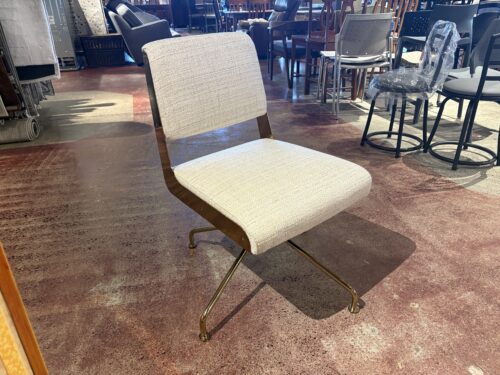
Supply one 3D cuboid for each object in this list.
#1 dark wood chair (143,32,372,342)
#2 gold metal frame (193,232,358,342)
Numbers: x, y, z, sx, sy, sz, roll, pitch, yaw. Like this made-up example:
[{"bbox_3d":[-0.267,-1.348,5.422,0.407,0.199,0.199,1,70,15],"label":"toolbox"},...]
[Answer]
[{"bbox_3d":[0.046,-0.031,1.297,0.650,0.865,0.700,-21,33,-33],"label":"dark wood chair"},{"bbox_3d":[0.051,0.206,1.421,0.570,0.330,0.570,-7,28,-10],"label":"gold metal frame"}]

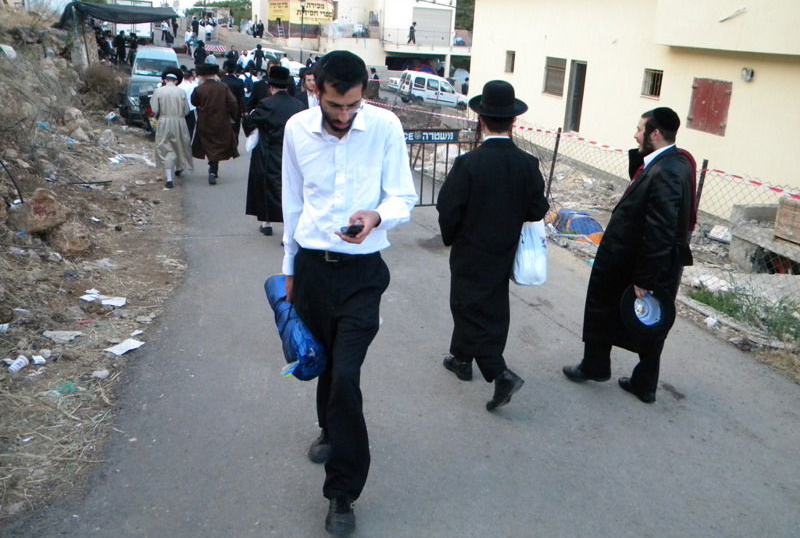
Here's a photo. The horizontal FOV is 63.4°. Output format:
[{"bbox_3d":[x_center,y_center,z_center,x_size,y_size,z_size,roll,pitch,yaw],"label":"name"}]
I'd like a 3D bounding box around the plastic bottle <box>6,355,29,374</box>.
[{"bbox_3d":[-2.154,0.536,3.640,0.072,0.072,0.130,9,20,20],"label":"plastic bottle"}]

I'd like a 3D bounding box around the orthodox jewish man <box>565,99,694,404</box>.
[{"bbox_3d":[1.334,-0.071,3.761,0.660,1.730,0.560,13,23,27],"label":"orthodox jewish man"}]

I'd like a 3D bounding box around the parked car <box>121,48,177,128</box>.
[{"bbox_3d":[-7.512,-5.523,19.800,1.850,2.050,4.700,-4,21,-18],"label":"parked car"}]

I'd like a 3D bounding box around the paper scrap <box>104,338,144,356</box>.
[{"bbox_3d":[-1.831,0.511,4.309,0.145,0.020,0.220,12,22,24],"label":"paper scrap"}]

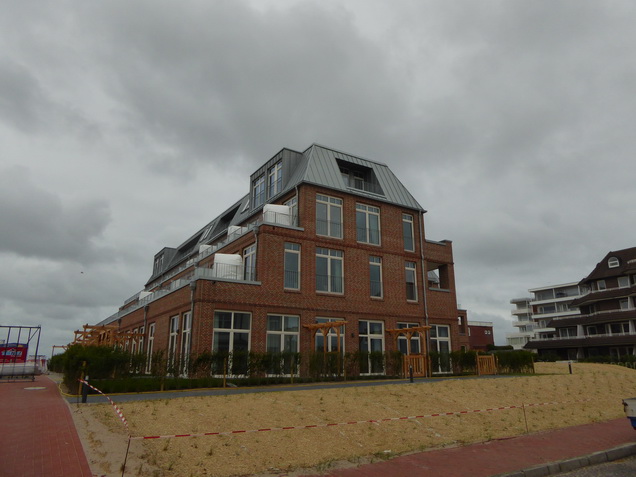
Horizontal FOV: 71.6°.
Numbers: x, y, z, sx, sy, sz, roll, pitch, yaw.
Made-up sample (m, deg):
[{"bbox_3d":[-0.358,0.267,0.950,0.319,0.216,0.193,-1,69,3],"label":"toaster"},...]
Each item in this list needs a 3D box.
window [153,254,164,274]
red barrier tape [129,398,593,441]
[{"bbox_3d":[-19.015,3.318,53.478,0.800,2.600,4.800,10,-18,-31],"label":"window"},{"bbox_3d":[2.461,3.478,8.808,11.648,0.100,0.060,10,-18,-31],"label":"red barrier tape"}]

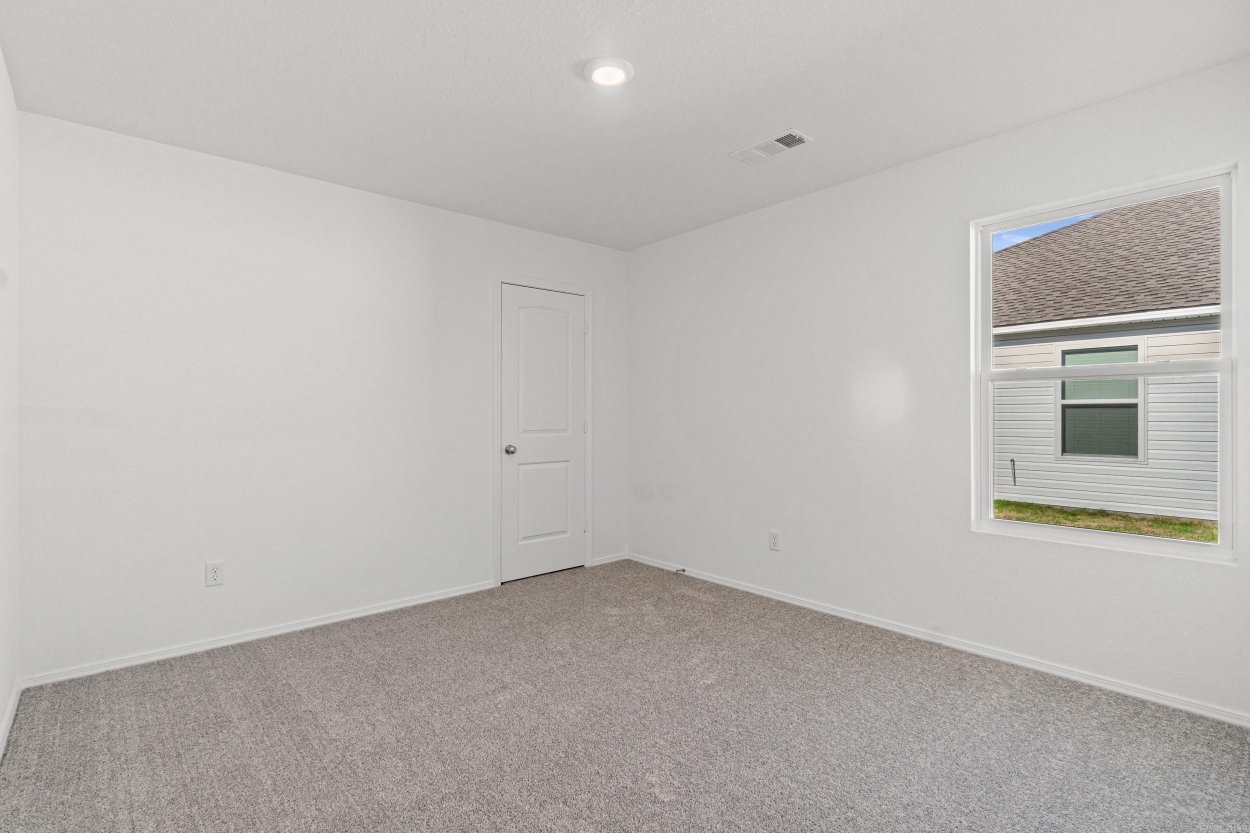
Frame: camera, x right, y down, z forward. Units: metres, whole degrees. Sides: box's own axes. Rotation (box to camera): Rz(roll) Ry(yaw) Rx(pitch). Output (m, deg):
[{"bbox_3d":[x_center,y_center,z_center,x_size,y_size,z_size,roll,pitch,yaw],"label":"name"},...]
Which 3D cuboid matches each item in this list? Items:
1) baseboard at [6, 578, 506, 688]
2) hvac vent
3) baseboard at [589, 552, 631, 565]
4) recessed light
[{"bbox_3d":[-1.705,1.117,3.004,2.154,0.050,0.014,0,0,-39],"label":"baseboard"},{"bbox_3d":[0.708,-1.293,2.699,0.178,0.020,0.344,0,0,-42],"label":"hvac vent"},{"bbox_3d":[-0.111,1.110,4.290,0.346,0.050,0.014,0,0,-39],"label":"baseboard"},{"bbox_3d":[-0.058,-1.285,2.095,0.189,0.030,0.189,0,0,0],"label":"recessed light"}]

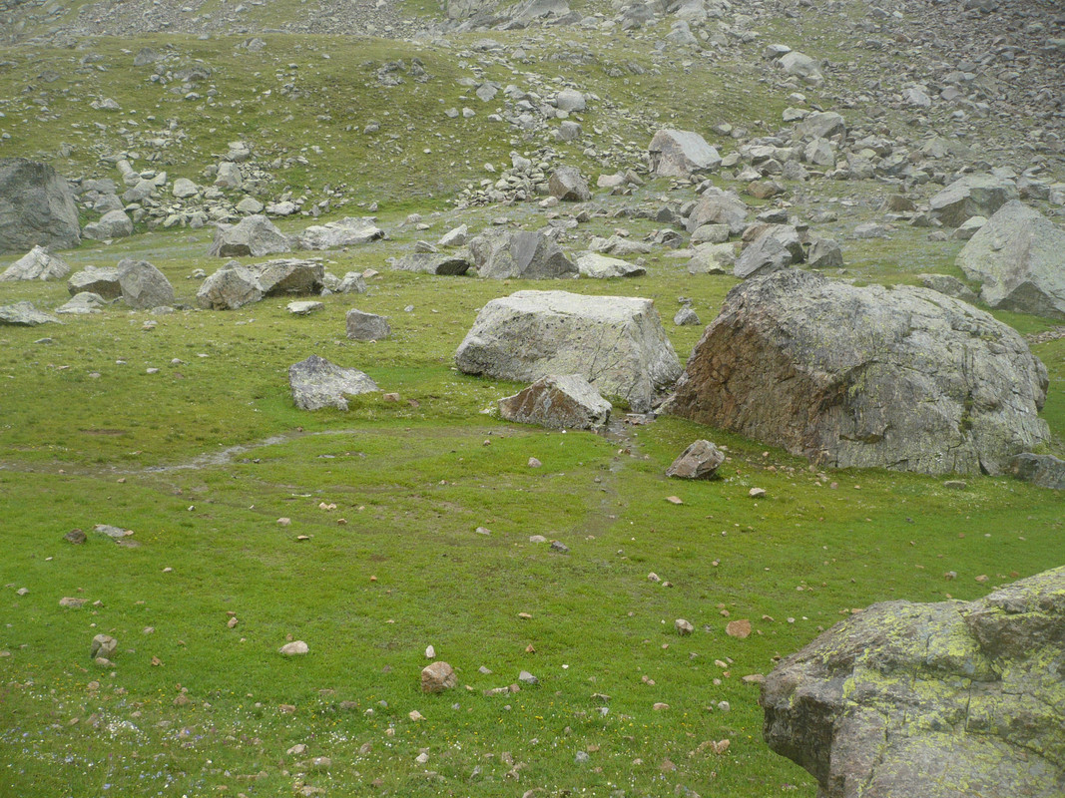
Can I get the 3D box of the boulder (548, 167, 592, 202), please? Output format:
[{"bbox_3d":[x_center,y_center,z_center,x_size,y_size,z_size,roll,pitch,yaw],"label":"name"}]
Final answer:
[{"bbox_3d":[1.569,-9.134,45.647,1.738,1.439,1.477,6,15,24],"label":"boulder"}]

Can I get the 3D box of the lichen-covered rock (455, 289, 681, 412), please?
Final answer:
[{"bbox_3d":[0.556,-0.863,16.530,3.257,1.400,2.605,7,15,27],"label":"lichen-covered rock"}]

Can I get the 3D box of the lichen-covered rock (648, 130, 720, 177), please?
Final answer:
[{"bbox_3d":[6.221,-10.073,43.905,2.922,1.897,2.361,2,14,8],"label":"lichen-covered rock"}]

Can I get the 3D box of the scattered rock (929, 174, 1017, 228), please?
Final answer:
[{"bbox_3d":[15.428,-7.007,37.675,2.835,1.793,2.551,6,15,24],"label":"scattered rock"}]

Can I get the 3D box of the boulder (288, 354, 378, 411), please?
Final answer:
[{"bbox_3d":[-2.882,-0.267,15.560,1.248,0.693,0.936,0,13,0],"label":"boulder"}]

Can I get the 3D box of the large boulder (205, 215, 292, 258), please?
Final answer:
[{"bbox_3d":[-7.846,-4.550,29.646,2.132,1.082,1.656,-4,14,-14],"label":"large boulder"}]

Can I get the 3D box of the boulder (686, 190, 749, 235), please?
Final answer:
[{"bbox_3d":[6.201,-6.273,36.157,2.055,1.429,1.747,0,13,0],"label":"boulder"}]

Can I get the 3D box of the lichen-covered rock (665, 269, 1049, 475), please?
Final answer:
[{"bbox_3d":[3.920,-0.570,13.100,4.150,2.050,3.200,2,14,9],"label":"lichen-covered rock"}]

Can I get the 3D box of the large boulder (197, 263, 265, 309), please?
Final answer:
[{"bbox_3d":[-6.585,-2.489,23.436,1.358,0.925,1.154,0,13,0],"label":"large boulder"}]

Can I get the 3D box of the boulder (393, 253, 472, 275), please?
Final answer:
[{"bbox_3d":[-2.675,-3.619,28.632,2.094,0.509,1.466,0,13,0],"label":"boulder"}]

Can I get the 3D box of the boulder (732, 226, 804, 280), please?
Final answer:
[{"bbox_3d":[5.645,-3.544,25.527,1.628,1.204,1.419,3,14,12],"label":"boulder"}]

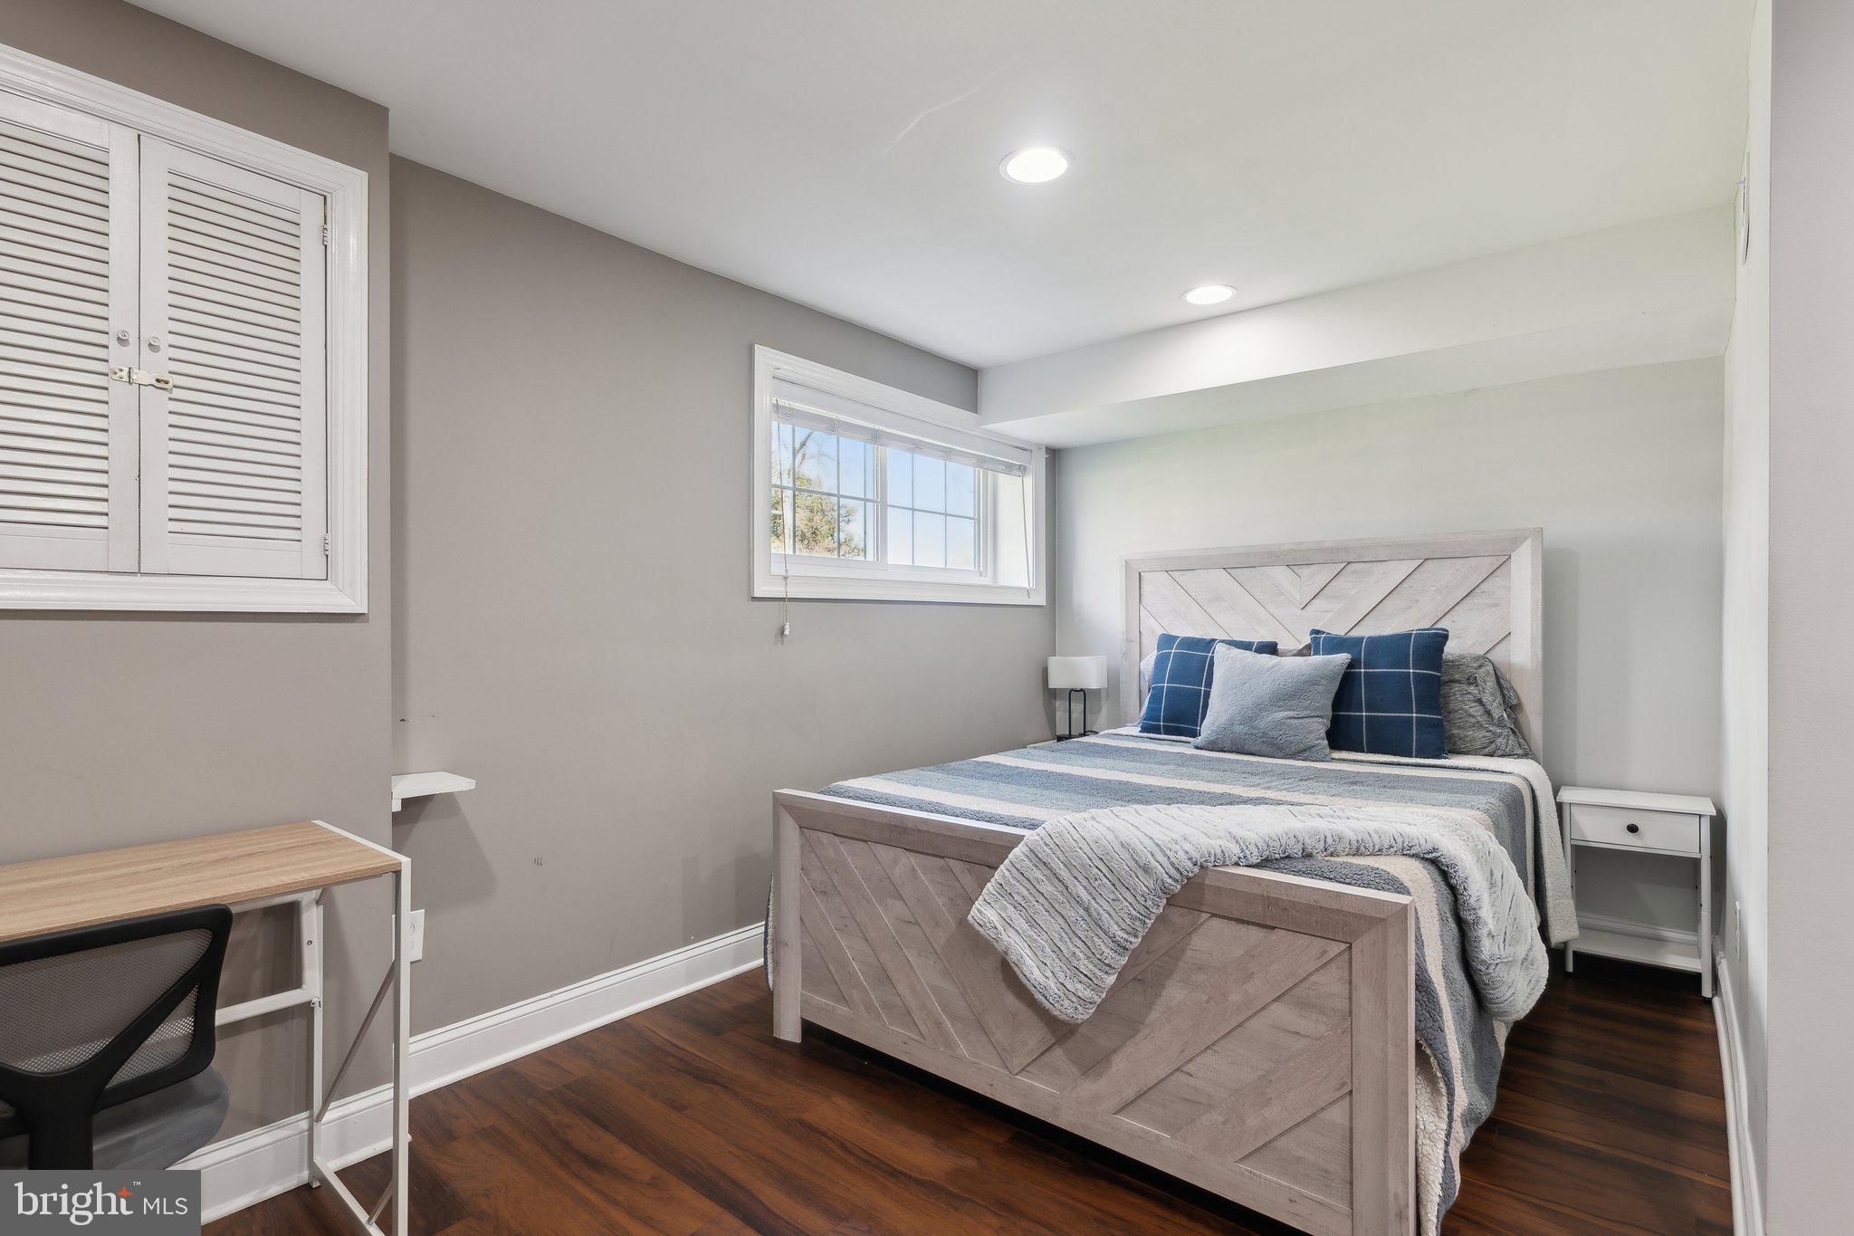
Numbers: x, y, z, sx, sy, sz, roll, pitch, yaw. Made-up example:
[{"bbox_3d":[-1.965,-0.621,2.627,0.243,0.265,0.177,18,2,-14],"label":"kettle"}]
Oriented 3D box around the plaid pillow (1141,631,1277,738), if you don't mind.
[{"bbox_3d":[1.075,0.272,3.163,0.440,0.430,0.150,0,-23,34],"label":"plaid pillow"}]

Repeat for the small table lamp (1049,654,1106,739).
[{"bbox_3d":[0.704,0.392,3.896,0.260,0.415,0.190,0,-1,30],"label":"small table lamp"}]

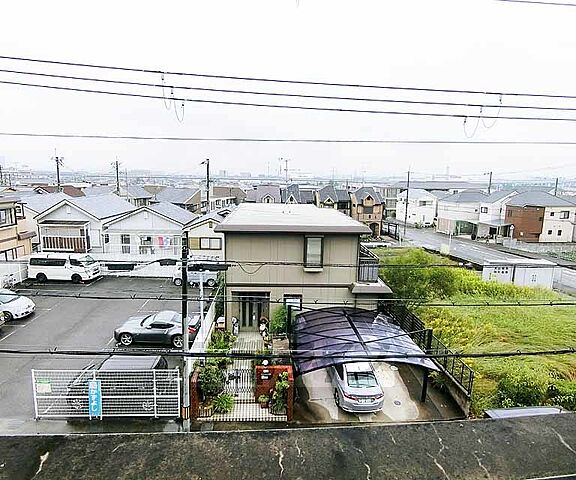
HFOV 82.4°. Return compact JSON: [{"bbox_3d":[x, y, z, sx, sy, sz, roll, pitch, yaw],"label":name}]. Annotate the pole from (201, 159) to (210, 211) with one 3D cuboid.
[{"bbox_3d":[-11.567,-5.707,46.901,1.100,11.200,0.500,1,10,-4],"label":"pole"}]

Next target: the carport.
[{"bbox_3d":[2.724,4.742,13.720,5.200,2.950,5.200,1,10,-4],"label":"carport"}]

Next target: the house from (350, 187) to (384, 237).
[{"bbox_3d":[12.665,-4.531,52.513,4.400,7.800,6.000,0,10,-2],"label":"house"}]

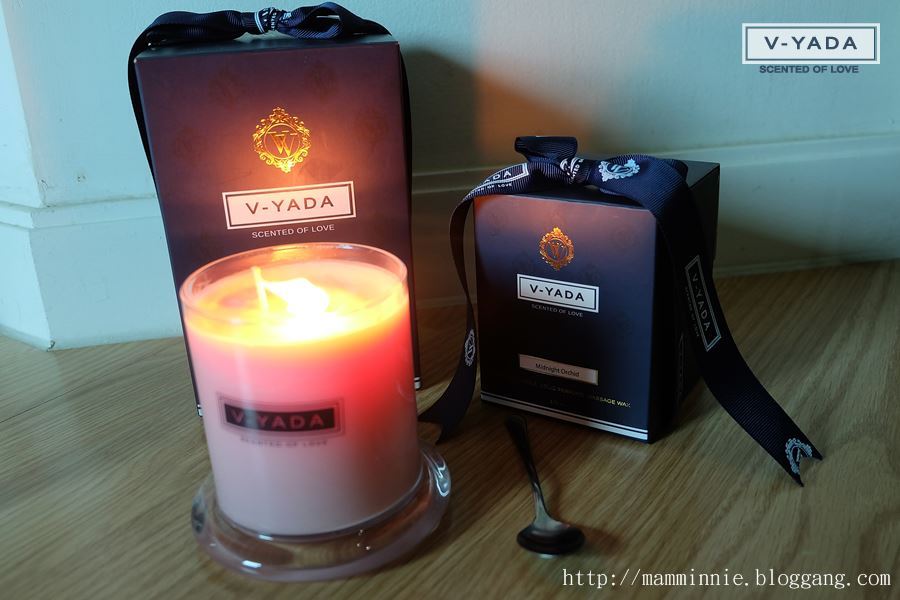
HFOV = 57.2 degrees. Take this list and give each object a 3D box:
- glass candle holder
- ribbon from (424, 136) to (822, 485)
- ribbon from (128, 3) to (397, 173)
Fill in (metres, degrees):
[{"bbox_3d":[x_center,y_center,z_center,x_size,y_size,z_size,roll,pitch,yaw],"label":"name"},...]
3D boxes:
[{"bbox_3d":[-0.056,0.037,0.331,0.107,0.098,0.107,-2,22,4],"label":"glass candle holder"},{"bbox_3d":[0.079,-0.002,0.372,0.178,0.128,0.104,8,24,25],"label":"ribbon"},{"bbox_3d":[-0.089,-0.102,0.418,0.129,0.088,0.047,-6,22,-8],"label":"ribbon"}]

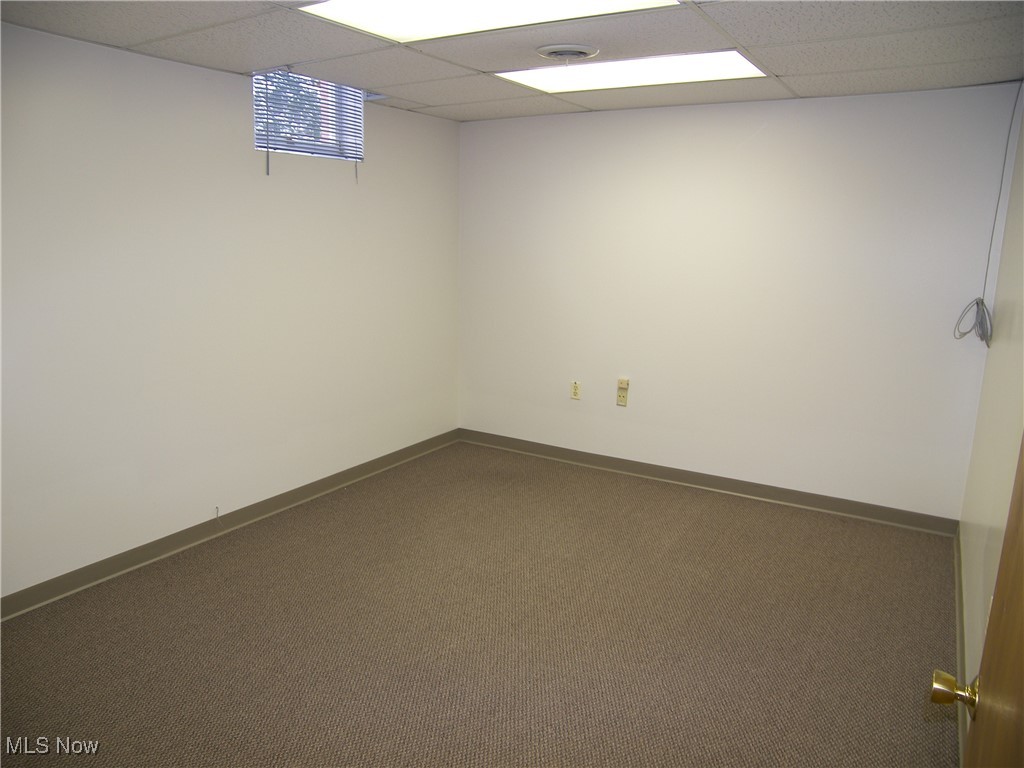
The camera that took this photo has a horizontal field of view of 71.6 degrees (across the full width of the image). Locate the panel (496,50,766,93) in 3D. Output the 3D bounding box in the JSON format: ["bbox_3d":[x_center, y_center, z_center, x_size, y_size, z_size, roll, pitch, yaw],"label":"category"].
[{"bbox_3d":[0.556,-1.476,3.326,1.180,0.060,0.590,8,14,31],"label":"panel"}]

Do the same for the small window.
[{"bbox_3d":[-1.070,-1.458,3.811,0.040,0.440,0.790,8,14,31],"label":"small window"}]

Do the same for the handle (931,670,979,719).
[{"bbox_3d":[0.648,0.449,1.041,0.062,0.063,0.062,7,14,26],"label":"handle"}]

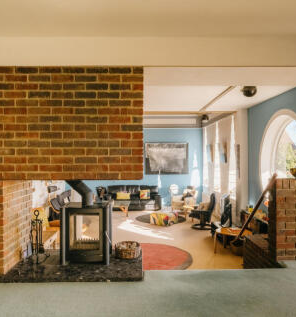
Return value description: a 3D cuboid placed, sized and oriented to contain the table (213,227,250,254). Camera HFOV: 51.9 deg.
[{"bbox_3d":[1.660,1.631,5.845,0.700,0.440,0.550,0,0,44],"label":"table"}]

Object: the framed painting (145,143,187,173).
[{"bbox_3d":[0.717,0.000,11.650,1.648,1.226,0.050,0,0,-2],"label":"framed painting"}]

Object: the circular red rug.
[{"bbox_3d":[-0.130,1.845,5.686,1.950,0.012,1.950,0,0,0],"label":"circular red rug"}]

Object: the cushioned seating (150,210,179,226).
[{"bbox_3d":[0.463,1.687,8.556,0.550,0.310,0.570,0,0,32],"label":"cushioned seating"}]

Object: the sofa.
[{"bbox_3d":[-0.538,1.419,11.055,2.030,0.830,0.900,0,0,-2],"label":"sofa"}]

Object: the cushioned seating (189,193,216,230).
[{"bbox_3d":[1.460,1.383,8.105,0.720,0.920,0.720,0,0,-6],"label":"cushioned seating"}]

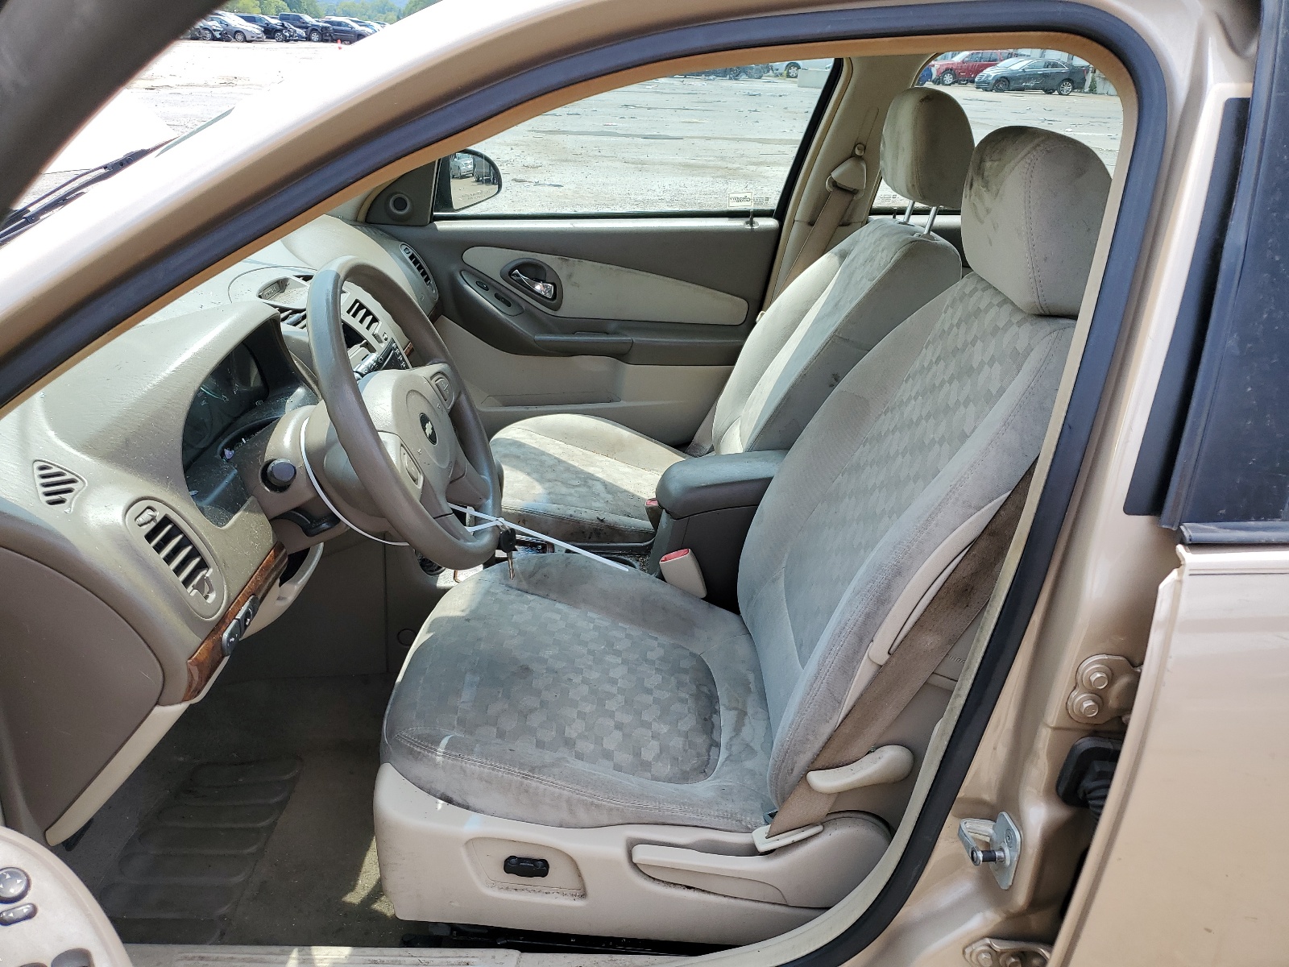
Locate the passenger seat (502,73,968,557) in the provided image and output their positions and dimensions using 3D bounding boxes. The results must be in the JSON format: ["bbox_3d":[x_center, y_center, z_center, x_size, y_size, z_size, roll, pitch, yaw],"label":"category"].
[{"bbox_3d":[0.141,-0.272,1.863,0.860,0.940,0.530,2,25,-2],"label":"passenger seat"}]

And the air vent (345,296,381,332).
[{"bbox_3d":[-0.457,-0.268,1.554,0.030,0.054,0.077,-32,22,13],"label":"air vent"}]

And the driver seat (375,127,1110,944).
[{"bbox_3d":[0.101,0.040,1.196,0.840,0.940,0.540,2,25,-2],"label":"driver seat"}]

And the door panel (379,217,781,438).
[{"bbox_3d":[-0.174,-0.322,2.168,0.930,0.530,0.120,2,25,-2],"label":"door panel"}]

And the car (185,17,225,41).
[{"bbox_3d":[-27.801,-28.148,59.637,4.600,1.470,1.800,6,25,8],"label":"car"}]

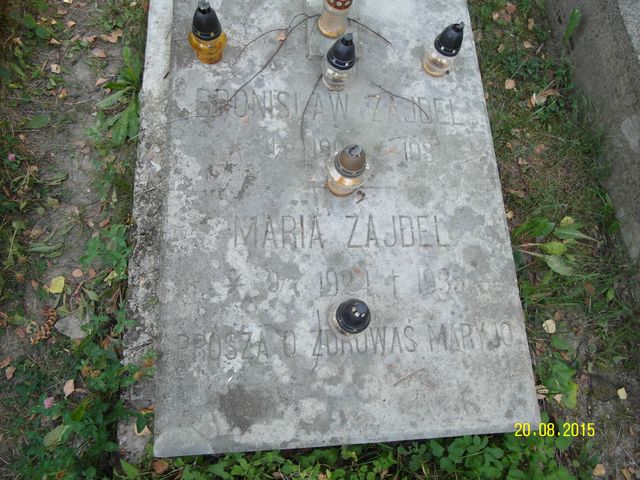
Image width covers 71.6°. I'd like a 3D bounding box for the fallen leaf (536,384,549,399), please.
[{"bbox_3d":[0.606,0.413,1.207,0.036,0.013,0.035,-5,74,-8],"label":"fallen leaf"}]

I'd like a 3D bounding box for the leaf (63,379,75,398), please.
[{"bbox_3d":[-0.606,0.361,1.073,0.023,0.010,0.042,-11,75,-10],"label":"leaf"}]

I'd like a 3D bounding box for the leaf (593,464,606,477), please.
[{"bbox_3d":[0.737,0.609,1.167,0.027,0.009,0.033,34,72,3],"label":"leaf"}]

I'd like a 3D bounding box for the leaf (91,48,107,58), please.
[{"bbox_3d":[-0.665,-0.562,1.341,0.045,0.009,0.029,26,72,1],"label":"leaf"}]

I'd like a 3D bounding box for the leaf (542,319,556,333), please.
[{"bbox_3d":[0.655,0.247,1.265,0.037,0.008,0.037,-18,77,-12],"label":"leaf"}]

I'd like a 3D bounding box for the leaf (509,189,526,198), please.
[{"bbox_3d":[0.613,-0.142,1.375,0.056,0.010,0.018,16,72,-2],"label":"leaf"}]

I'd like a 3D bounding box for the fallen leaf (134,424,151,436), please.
[{"bbox_3d":[-0.400,0.431,1.004,0.038,0.009,0.022,7,73,-5],"label":"fallen leaf"}]

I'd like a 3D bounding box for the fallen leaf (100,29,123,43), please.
[{"bbox_3d":[-0.633,-0.621,1.360,0.059,0.013,0.040,-26,78,-14],"label":"fallen leaf"}]

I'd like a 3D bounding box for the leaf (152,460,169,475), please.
[{"bbox_3d":[-0.372,0.532,1.040,0.026,0.010,0.035,-41,82,-16],"label":"leaf"}]

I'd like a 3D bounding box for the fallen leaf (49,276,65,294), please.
[{"bbox_3d":[-0.673,0.115,1.138,0.033,0.009,0.046,5,73,-6],"label":"fallen leaf"}]

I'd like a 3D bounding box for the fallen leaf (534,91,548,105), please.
[{"bbox_3d":[0.733,-0.471,1.465,0.035,0.013,0.062,41,73,6],"label":"fallen leaf"}]

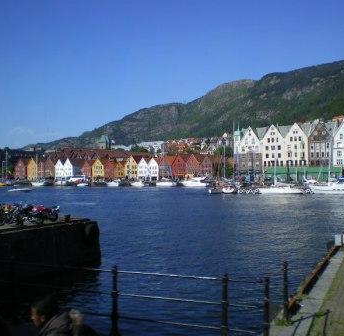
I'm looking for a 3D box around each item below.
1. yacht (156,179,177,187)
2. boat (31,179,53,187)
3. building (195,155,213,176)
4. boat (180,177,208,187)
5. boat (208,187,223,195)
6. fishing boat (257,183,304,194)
[{"bbox_3d":[-3.007,7.189,245.000,9.130,4.410,3.200,-1,-1,31],"label":"yacht"},{"bbox_3d":[-73.285,8.069,275.000,12.510,4.380,3.600,-1,-1,31],"label":"boat"},{"bbox_3d":[17.300,-0.300,264.000,7.500,12.500,9.000,-1,-1,31],"label":"building"},{"bbox_3d":[10.692,6.786,240.000,12.780,5.250,4.000,-1,-1,31],"label":"boat"},{"bbox_3d":[15.000,7.100,162.000,6.000,2.800,2.600,-1,-1,31],"label":"boat"},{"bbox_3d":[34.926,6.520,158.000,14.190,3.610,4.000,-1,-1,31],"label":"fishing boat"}]

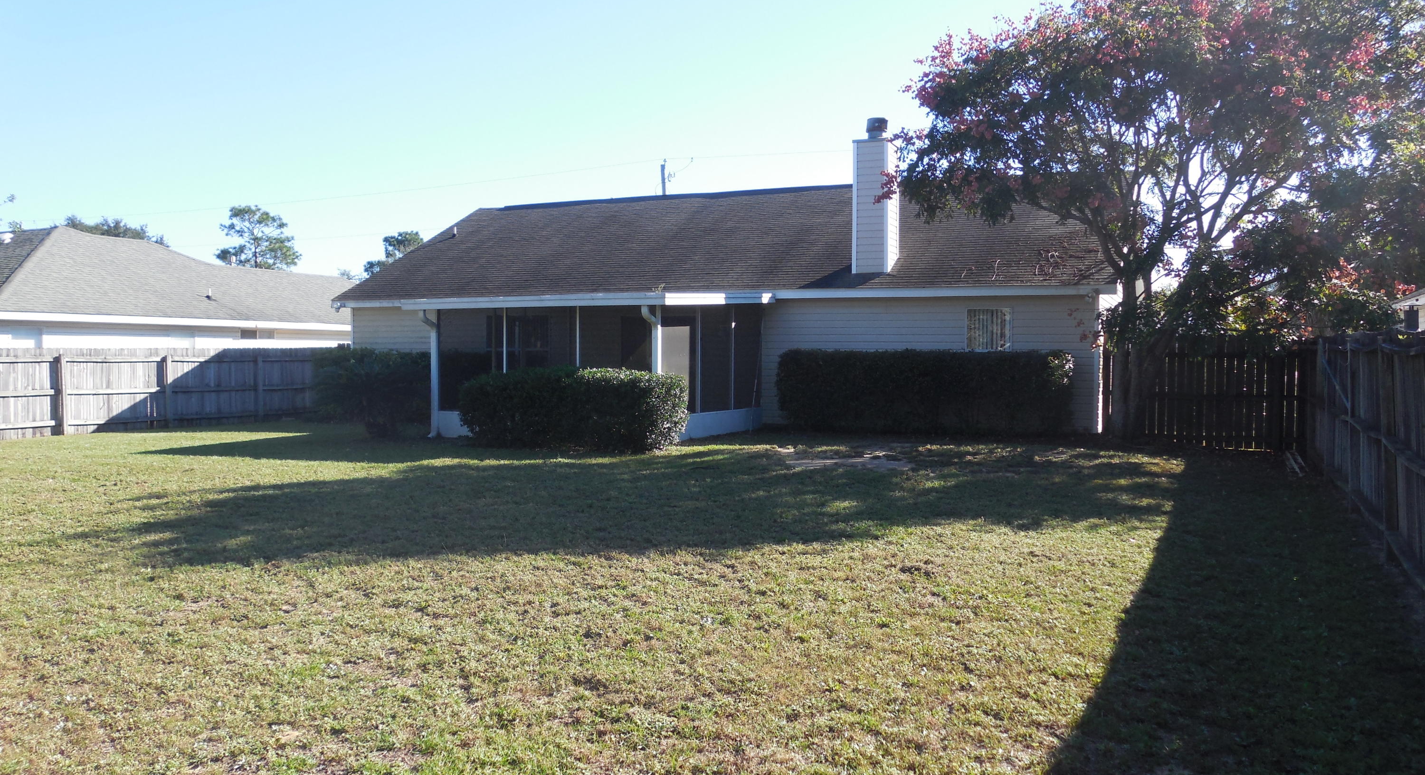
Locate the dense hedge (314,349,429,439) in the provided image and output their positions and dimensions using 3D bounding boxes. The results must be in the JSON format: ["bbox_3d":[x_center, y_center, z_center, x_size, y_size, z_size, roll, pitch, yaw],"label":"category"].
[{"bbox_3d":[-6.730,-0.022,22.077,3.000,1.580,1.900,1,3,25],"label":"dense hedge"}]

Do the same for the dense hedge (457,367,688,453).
[{"bbox_3d":[-2.163,0.321,16.448,3.400,1.180,1.150,1,3,25],"label":"dense hedge"}]

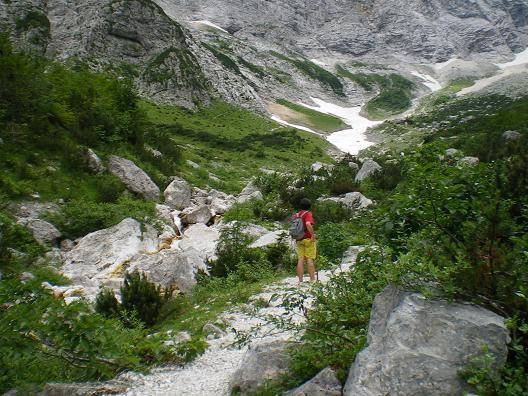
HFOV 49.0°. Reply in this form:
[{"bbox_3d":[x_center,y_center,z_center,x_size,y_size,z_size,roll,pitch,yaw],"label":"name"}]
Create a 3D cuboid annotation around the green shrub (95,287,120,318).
[{"bbox_3d":[-2.646,1.767,9.800,0.426,0.519,0.418,0,-3,0],"label":"green shrub"}]

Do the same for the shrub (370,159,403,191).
[{"bbox_3d":[5.495,-1.054,26.000,1.392,1.378,1.364,0,-3,0],"label":"shrub"}]

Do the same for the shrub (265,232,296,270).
[{"bbox_3d":[0.390,1.265,13.700,0.756,0.898,0.800,0,3,2],"label":"shrub"}]

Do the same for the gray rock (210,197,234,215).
[{"bbox_3d":[-1.467,0.259,20.000,0.759,0.621,0.700,0,3,-4],"label":"gray rock"}]

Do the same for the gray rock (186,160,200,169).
[{"bbox_3d":[-4.379,-2.081,36.000,0.870,0.497,0.800,0,3,-7],"label":"gray rock"}]

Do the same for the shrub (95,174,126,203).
[{"bbox_3d":[-5.429,-0.336,20.500,1.098,0.951,1.075,0,-3,0],"label":"shrub"}]

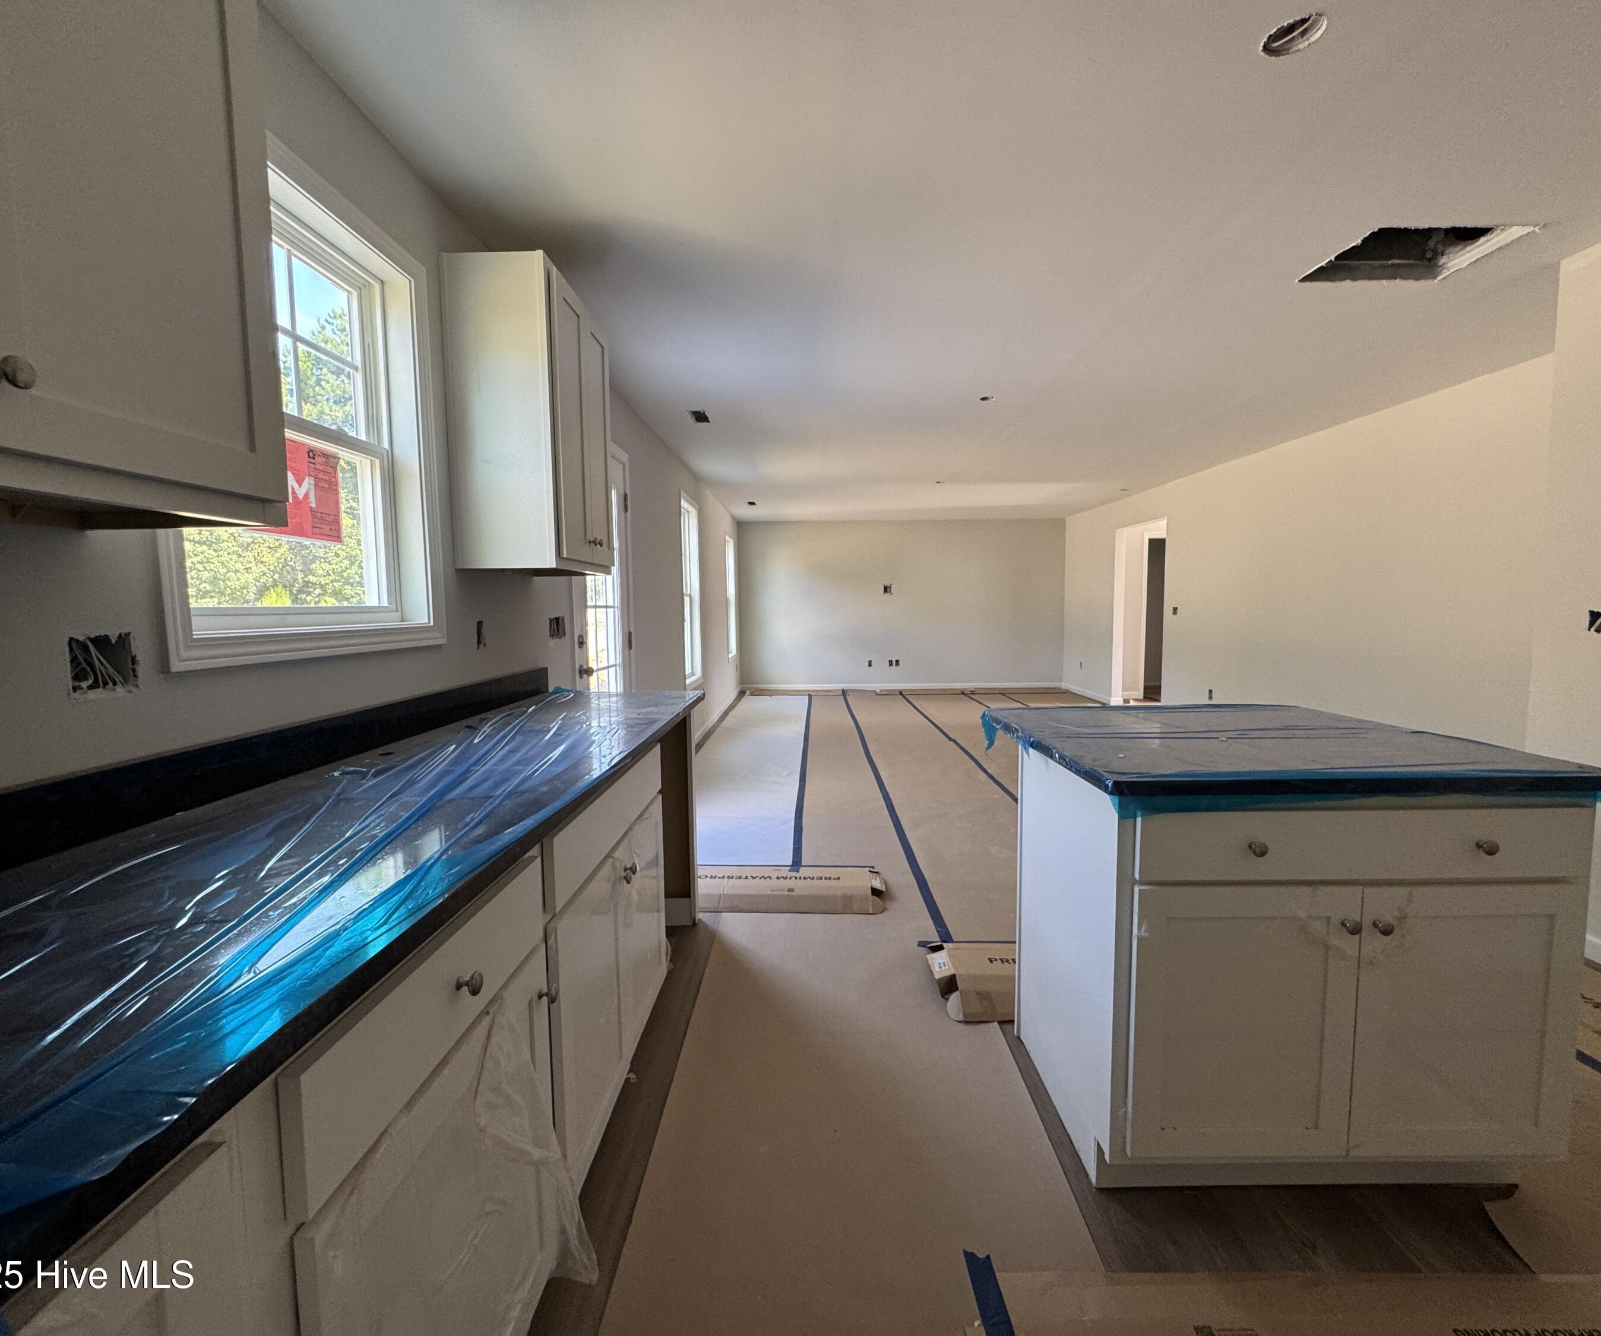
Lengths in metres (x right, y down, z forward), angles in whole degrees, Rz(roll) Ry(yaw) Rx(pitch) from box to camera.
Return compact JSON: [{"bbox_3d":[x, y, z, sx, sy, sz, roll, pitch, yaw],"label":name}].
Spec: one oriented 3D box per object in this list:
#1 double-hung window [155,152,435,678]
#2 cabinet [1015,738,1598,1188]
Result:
[{"bbox_3d":[-1.089,-0.550,1.602,0.125,1.043,0.895,0,5,1],"label":"double-hung window"},{"bbox_3d":[1.084,0.645,1.721,0.923,0.877,0.635,-1,5,0],"label":"cabinet"}]

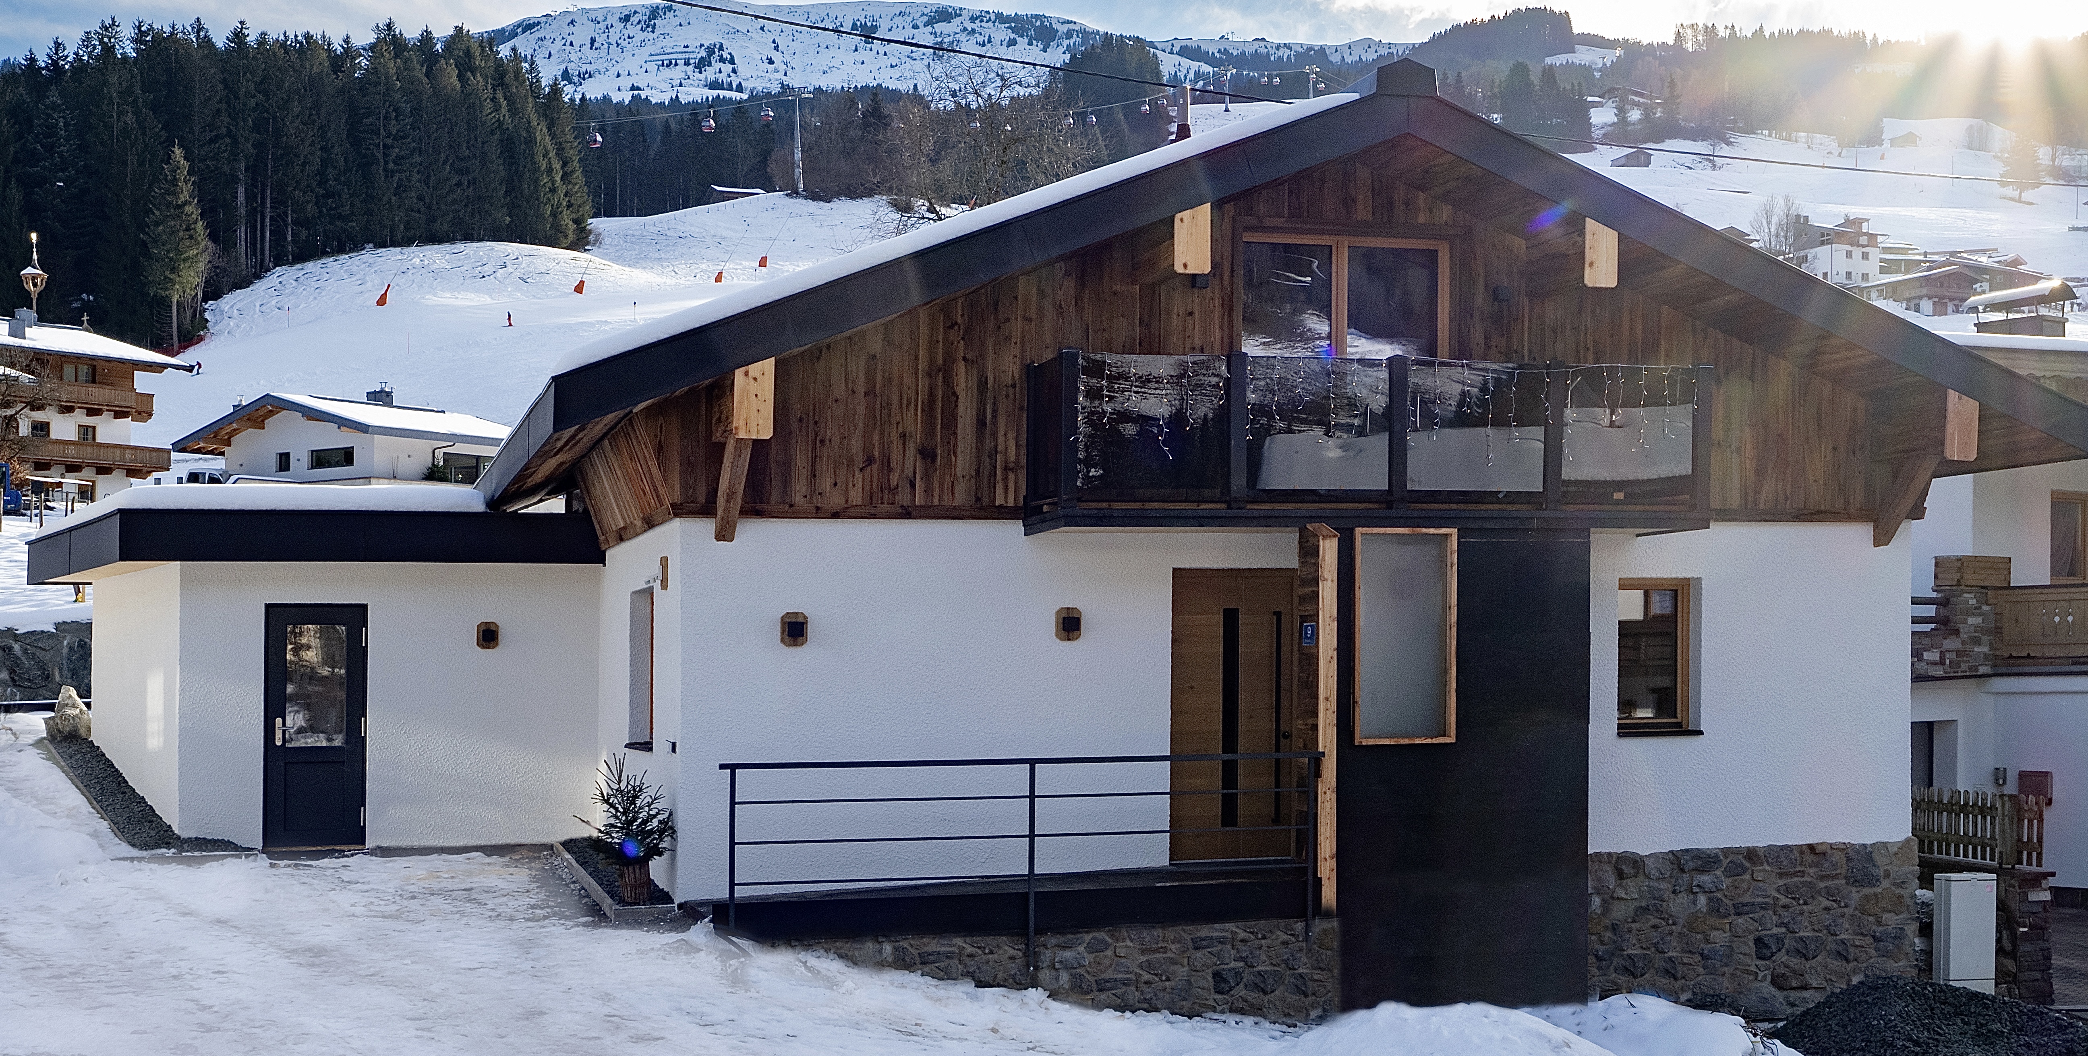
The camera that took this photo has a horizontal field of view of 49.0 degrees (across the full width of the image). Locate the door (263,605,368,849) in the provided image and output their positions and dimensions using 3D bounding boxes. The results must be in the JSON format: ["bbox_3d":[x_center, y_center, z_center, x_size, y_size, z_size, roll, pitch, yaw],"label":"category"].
[{"bbox_3d":[-6.423,1.747,20.200,0.870,2.150,0.100,0,-2,-16],"label":"door"}]

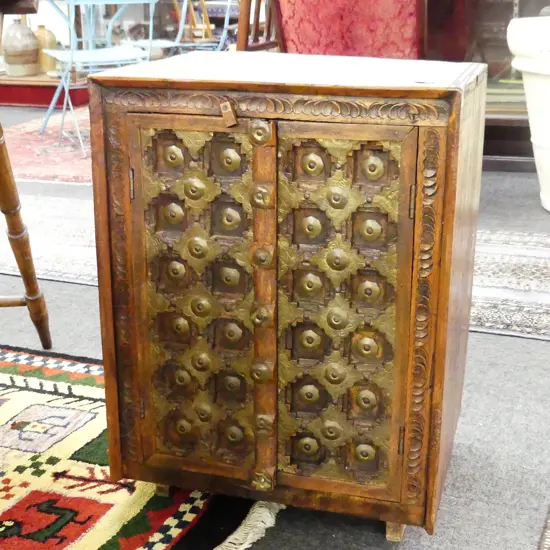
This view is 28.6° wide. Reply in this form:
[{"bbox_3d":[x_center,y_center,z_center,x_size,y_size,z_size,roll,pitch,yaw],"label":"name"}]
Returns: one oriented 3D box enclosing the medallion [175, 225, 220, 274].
[{"bbox_3d":[-0.115,-0.038,1.607,0.068,0.073,0.015,6,18,15],"label":"medallion"}]

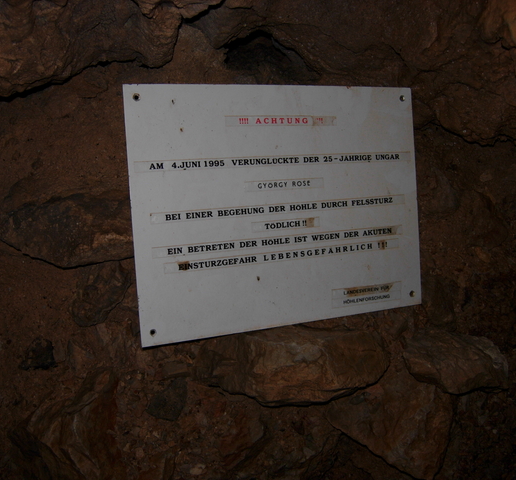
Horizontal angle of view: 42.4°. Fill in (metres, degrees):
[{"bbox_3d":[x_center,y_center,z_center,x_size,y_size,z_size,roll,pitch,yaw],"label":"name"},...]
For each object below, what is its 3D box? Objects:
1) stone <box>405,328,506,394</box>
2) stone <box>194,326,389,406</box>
[{"bbox_3d":[0.288,0.177,0.986,0.155,0.087,0.100,-5,4,-25],"label":"stone"},{"bbox_3d":[0.043,0.162,0.876,0.245,0.095,0.105,-5,4,-24],"label":"stone"}]

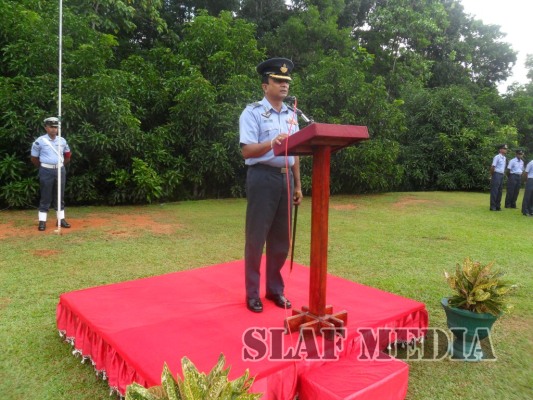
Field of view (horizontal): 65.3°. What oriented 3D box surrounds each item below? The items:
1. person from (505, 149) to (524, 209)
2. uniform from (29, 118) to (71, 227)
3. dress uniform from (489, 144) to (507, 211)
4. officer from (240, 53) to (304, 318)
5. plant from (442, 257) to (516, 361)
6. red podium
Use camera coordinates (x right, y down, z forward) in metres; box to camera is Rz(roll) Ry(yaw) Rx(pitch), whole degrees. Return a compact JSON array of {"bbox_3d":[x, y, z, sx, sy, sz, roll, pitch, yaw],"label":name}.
[{"bbox_3d":[7.476,-0.633,12.542,0.490,1.740,0.370,-4,10,-40],"label":"person"},{"bbox_3d":[-3.359,-0.408,6.526,0.600,1.760,0.370,-4,10,-38],"label":"uniform"},{"bbox_3d":[6.279,-0.596,11.311,0.480,1.760,0.370,-4,10,-42],"label":"dress uniform"},{"bbox_3d":[0.022,-0.094,2.979,0.500,1.780,0.400,-5,11,-44],"label":"officer"},{"bbox_3d":[1.507,0.774,2.977,0.500,0.705,0.480,5,8,27],"label":"plant"},{"bbox_3d":[0.339,0.185,2.687,0.480,1.312,0.370,-4,9,-37],"label":"red podium"}]

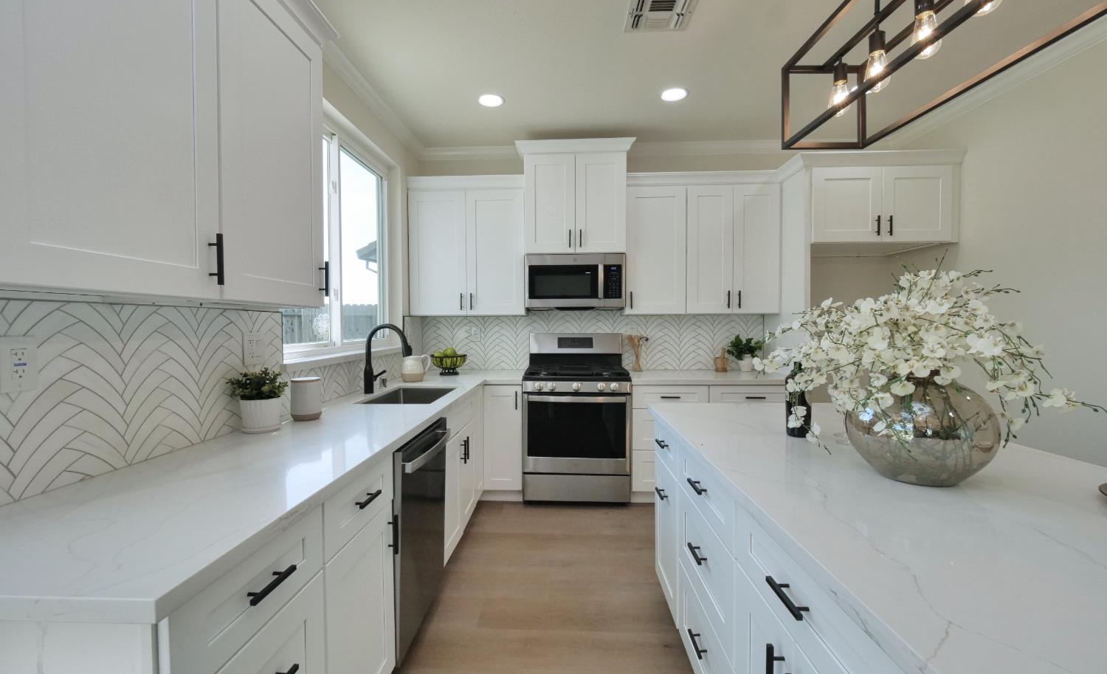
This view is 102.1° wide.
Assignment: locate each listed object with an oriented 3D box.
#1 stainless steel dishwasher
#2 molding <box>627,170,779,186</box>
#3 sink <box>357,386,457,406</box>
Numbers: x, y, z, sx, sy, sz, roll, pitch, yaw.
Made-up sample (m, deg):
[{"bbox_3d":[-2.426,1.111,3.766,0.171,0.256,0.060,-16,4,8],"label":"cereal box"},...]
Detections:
[{"bbox_3d":[-0.797,0.795,1.867,0.618,0.819,0.598,0,1,2],"label":"stainless steel dishwasher"},{"bbox_3d":[1.142,-1.213,3.423,1.154,0.080,0.075,0,1,2],"label":"molding"},{"bbox_3d":[-0.812,0.439,2.590,0.417,0.211,0.704,0,1,2],"label":"sink"}]

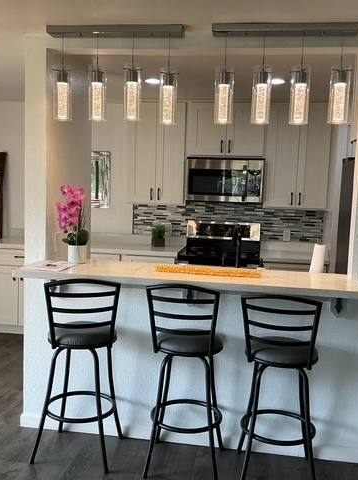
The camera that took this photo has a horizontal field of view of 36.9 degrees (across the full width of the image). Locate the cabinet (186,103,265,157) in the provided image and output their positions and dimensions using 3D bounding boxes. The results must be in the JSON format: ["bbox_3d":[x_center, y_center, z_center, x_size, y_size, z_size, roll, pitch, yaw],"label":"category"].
[{"bbox_3d":[0.477,-1.088,5.374,0.767,0.516,0.330,3,6,8],"label":"cabinet"}]

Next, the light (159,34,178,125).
[{"bbox_3d":[-0.055,-0.881,2.948,0.100,0.480,0.100,3,6,8],"label":"light"}]

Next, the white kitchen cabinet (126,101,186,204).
[{"bbox_3d":[-0.200,-0.886,5.517,0.600,1.030,0.320,3,5,8],"label":"white kitchen cabinet"}]

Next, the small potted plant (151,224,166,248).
[{"bbox_3d":[-0.208,-0.045,5.603,0.150,0.240,0.140,3,5,8],"label":"small potted plant"}]

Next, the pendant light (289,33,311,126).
[{"bbox_3d":[0.655,-0.855,2.851,0.102,0.473,0.102,3,6,8],"label":"pendant light"}]

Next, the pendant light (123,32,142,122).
[{"bbox_3d":[-0.258,-0.912,3.026,0.104,0.471,0.104,3,5,8],"label":"pendant light"}]

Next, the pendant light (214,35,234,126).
[{"bbox_3d":[0.254,-0.880,2.943,0.104,0.483,0.104,3,5,8],"label":"pendant light"}]

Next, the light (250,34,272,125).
[{"bbox_3d":[0.453,-0.872,2.915,0.104,0.480,0.104,3,5,8],"label":"light"}]

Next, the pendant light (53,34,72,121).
[{"bbox_3d":[-0.666,-0.929,3.083,0.104,0.478,0.104,3,5,8],"label":"pendant light"}]

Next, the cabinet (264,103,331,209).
[{"bbox_3d":[1.153,-0.816,5.305,0.600,0.995,0.330,3,6,8],"label":"cabinet"}]

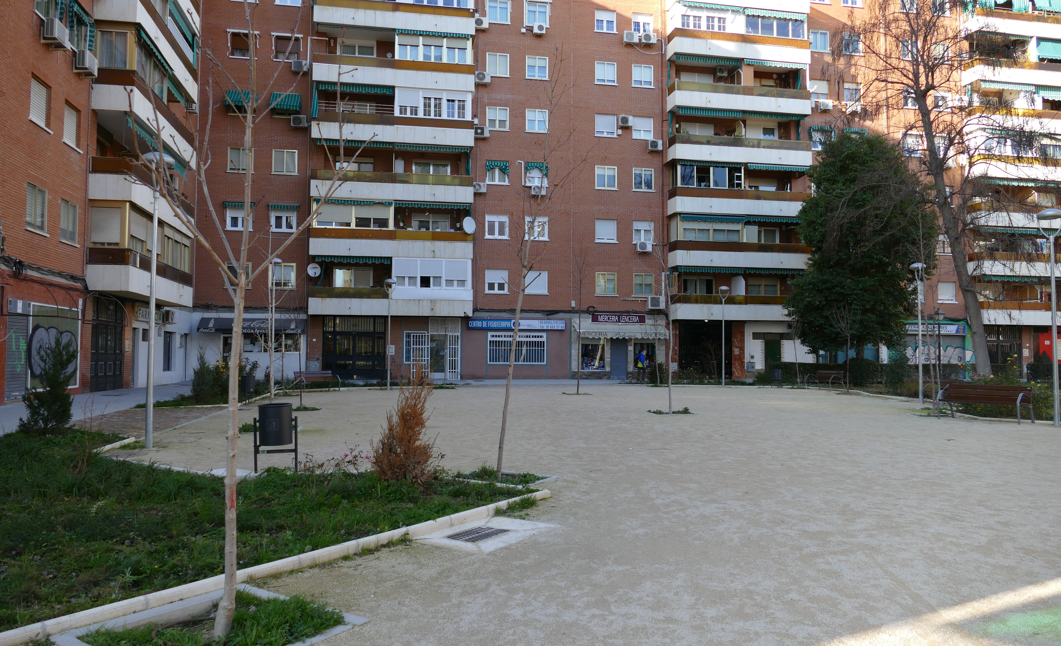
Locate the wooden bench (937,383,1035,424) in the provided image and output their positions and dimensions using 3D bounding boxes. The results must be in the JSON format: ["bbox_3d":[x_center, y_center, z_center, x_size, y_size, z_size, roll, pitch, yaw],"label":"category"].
[{"bbox_3d":[9.885,1.746,16.035,0.630,0.780,1.770,2,-3,-34],"label":"wooden bench"}]

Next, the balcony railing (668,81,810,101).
[{"bbox_3d":[11.488,-12.565,40.498,7.835,0.499,1.182,1,-3,-11],"label":"balcony railing"}]

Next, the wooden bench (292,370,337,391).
[{"bbox_3d":[-8.152,2.234,28.159,0.680,0.800,1.750,-2,-4,38],"label":"wooden bench"}]

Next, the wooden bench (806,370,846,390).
[{"bbox_3d":[12.571,2.431,31.406,0.720,0.820,1.820,1,-3,-14],"label":"wooden bench"}]

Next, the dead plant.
[{"bbox_3d":[-1.319,1.086,7.907,0.760,1.220,0.740,1,-3,-11],"label":"dead plant"}]

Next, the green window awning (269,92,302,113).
[{"bbox_3d":[-12.148,-11.014,36.636,1.420,1.030,0.660,1,-3,-11],"label":"green window awning"}]

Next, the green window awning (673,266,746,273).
[{"bbox_3d":[9.568,-2.783,38.993,3.719,0.301,0.250,1,-3,-11],"label":"green window awning"}]

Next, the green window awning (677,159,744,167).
[{"bbox_3d":[9.688,-8.524,39.554,3.703,0.272,0.350,1,-3,-11],"label":"green window awning"}]

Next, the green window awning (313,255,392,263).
[{"bbox_3d":[-8.685,-3.115,36.137,3.650,0.360,0.300,1,-3,-11],"label":"green window awning"}]

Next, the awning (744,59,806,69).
[{"bbox_3d":[13.399,-14.145,40.298,3.769,0.296,0.300,1,-3,-11],"label":"awning"}]

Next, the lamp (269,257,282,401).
[{"bbox_3d":[-7.790,0.143,22.451,0.430,4.298,0.430,1,-3,-11],"label":"lamp"}]

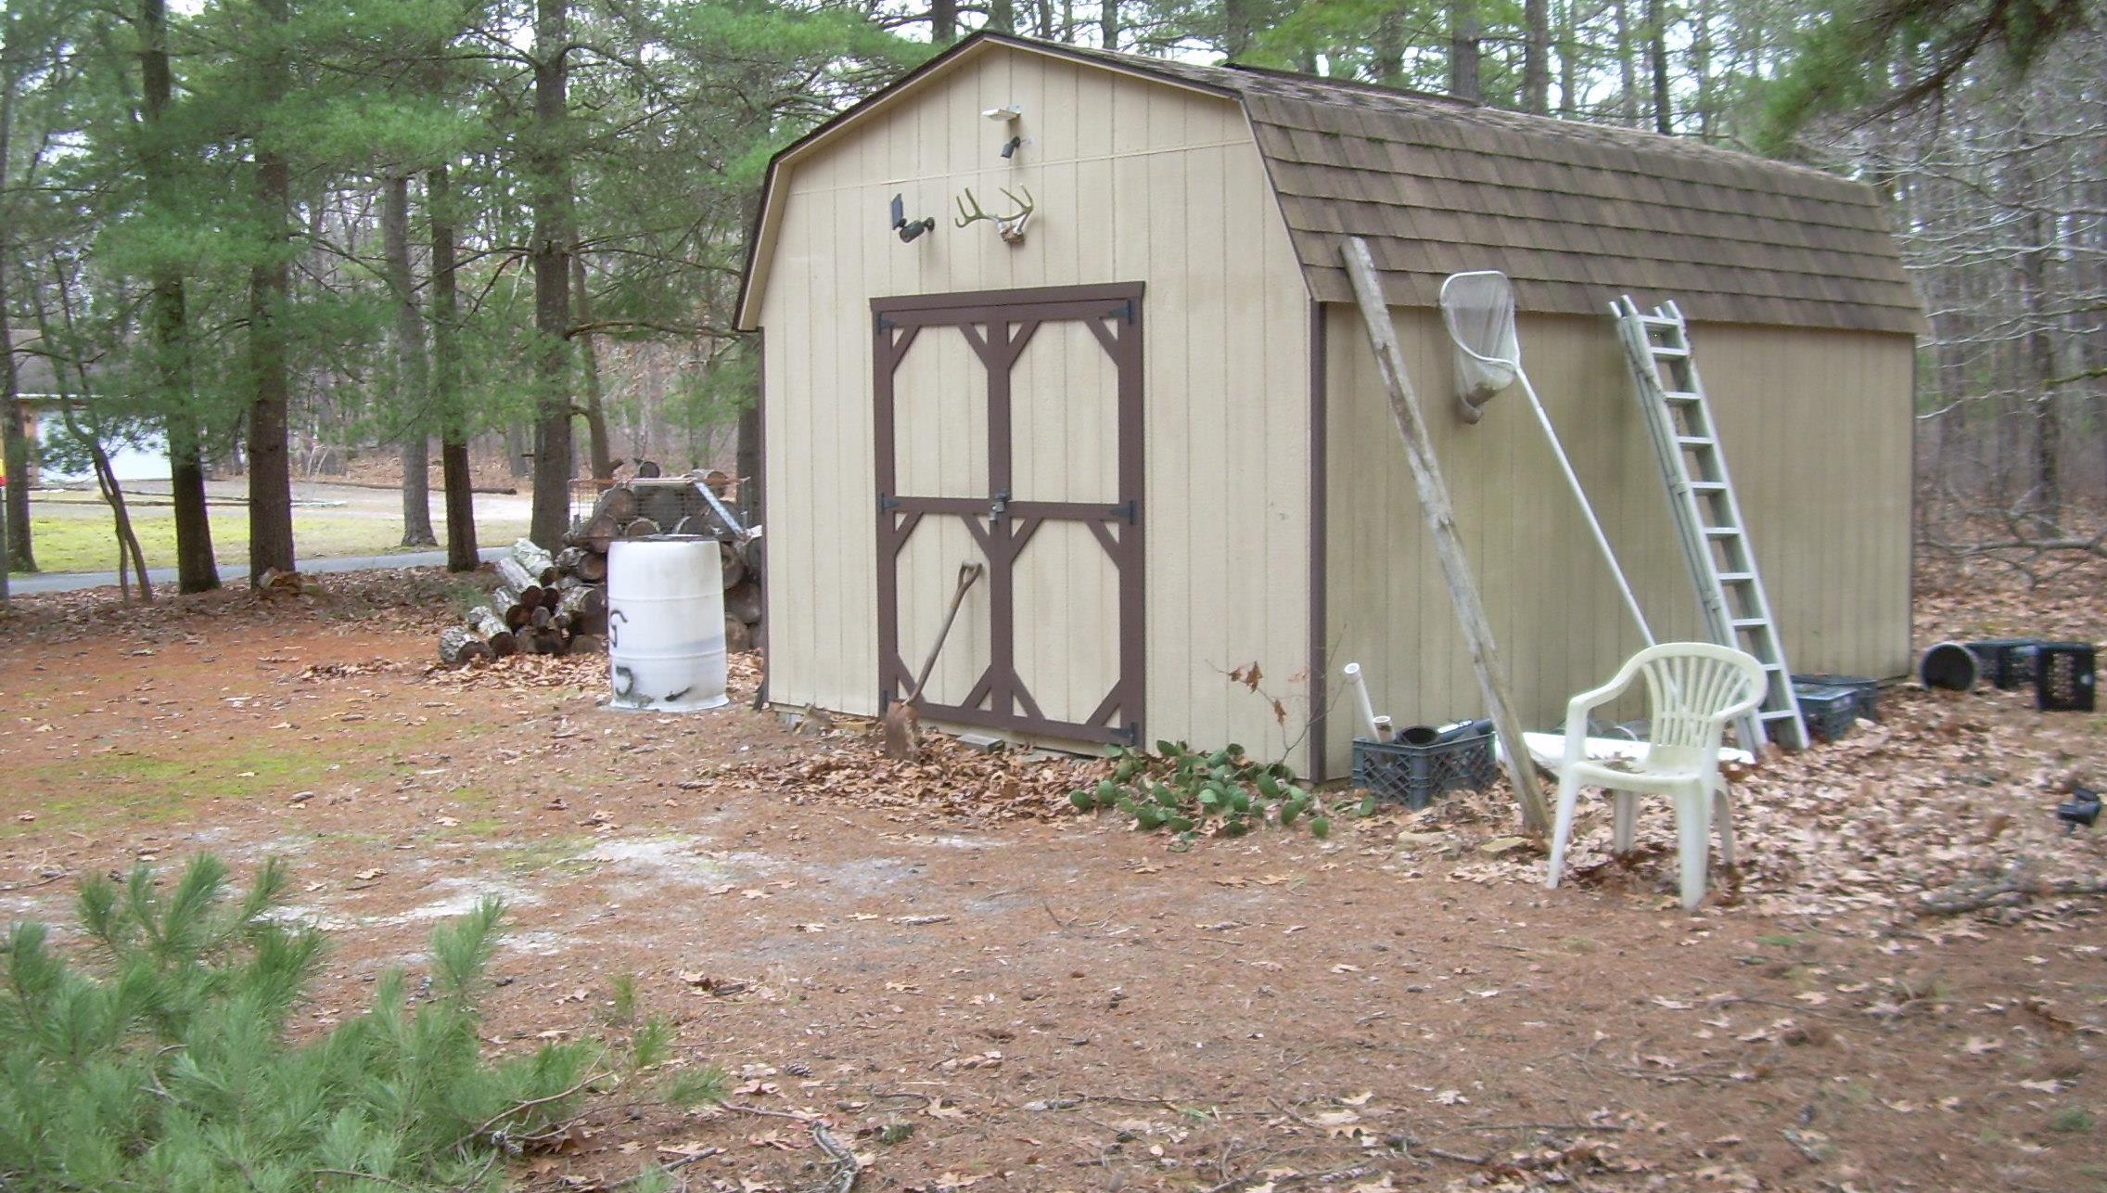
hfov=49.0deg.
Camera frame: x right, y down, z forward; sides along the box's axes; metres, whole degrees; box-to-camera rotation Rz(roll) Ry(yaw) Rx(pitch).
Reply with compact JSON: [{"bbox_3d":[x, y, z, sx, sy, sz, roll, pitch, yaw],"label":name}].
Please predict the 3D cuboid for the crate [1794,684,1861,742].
[{"bbox_3d":[3.483,0.560,10.652,0.340,0.240,0.490,3,6,38],"label":"crate"}]

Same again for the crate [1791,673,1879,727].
[{"bbox_3d":[3.684,0.542,11.131,0.490,0.240,0.340,-5,6,-44],"label":"crate"}]

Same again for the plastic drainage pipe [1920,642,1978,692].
[{"bbox_3d":[4.775,0.364,12.284,0.290,0.290,0.430,2,5,25],"label":"plastic drainage pipe"}]

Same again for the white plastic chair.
[{"bbox_3d":[2.030,0.585,7.800,0.570,0.770,0.570,3,5,34],"label":"white plastic chair"}]

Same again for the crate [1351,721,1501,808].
[{"bbox_3d":[1.416,0.678,8.884,0.490,0.260,0.340,-4,6,-42],"label":"crate"}]

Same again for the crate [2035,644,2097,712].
[{"bbox_3d":[5.096,0.390,11.646,0.280,0.330,0.440,1,5,21],"label":"crate"}]

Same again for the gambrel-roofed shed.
[{"bbox_3d":[1.565,-1.030,11.959,5.116,3.145,3.707,-5,6,-44],"label":"gambrel-roofed shed"}]

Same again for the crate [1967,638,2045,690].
[{"bbox_3d":[5.121,0.388,12.632,0.490,0.260,0.340,-4,6,-40],"label":"crate"}]

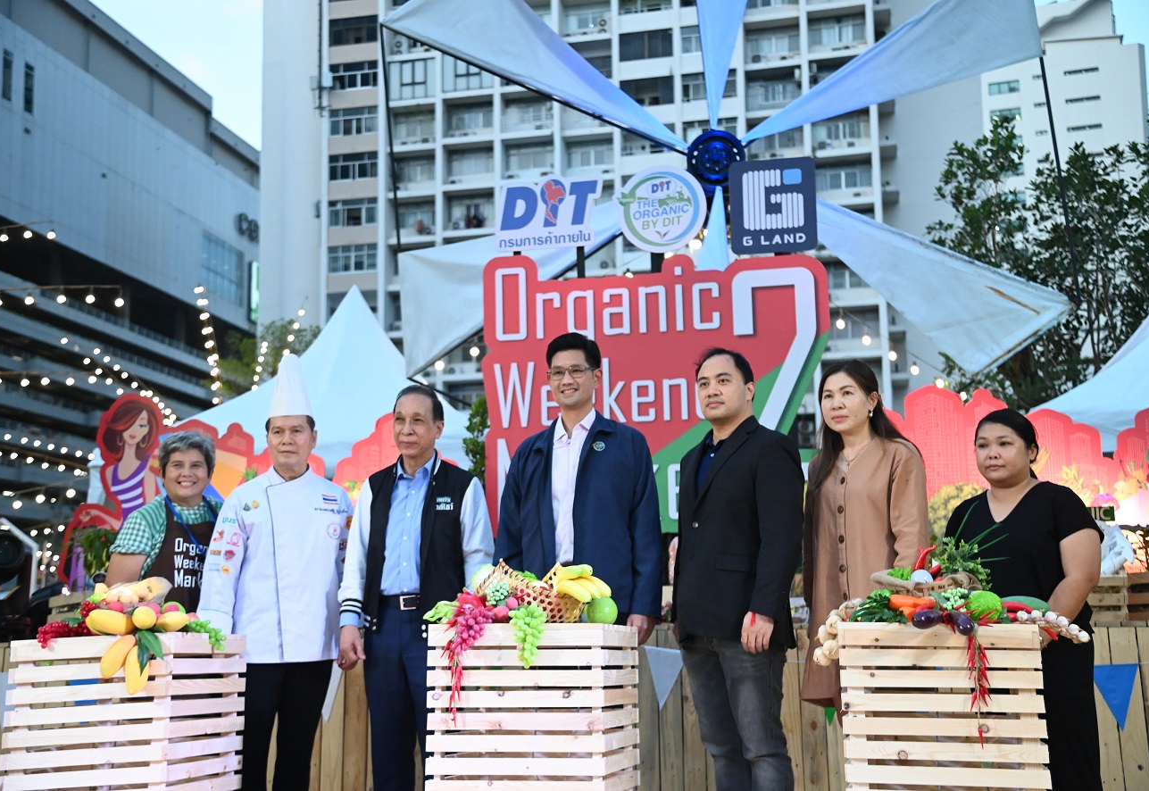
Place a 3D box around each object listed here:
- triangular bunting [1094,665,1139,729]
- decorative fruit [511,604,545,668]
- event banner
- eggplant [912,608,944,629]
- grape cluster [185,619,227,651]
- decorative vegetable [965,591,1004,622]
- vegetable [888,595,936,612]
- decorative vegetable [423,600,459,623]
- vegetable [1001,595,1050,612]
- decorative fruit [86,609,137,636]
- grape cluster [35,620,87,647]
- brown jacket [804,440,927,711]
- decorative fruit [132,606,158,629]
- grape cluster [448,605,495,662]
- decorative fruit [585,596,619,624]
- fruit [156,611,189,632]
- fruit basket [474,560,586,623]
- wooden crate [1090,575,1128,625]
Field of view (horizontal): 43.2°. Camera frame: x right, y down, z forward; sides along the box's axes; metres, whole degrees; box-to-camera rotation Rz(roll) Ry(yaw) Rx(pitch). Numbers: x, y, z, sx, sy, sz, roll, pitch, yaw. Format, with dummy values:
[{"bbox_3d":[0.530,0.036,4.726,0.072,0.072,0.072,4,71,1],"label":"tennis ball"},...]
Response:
[{"bbox_3d":[2.012,1.125,5.420,0.190,0.250,0.015,-3,-9,12],"label":"triangular bunting"},{"bbox_3d":[-0.129,0.659,3.977,0.095,0.172,0.080,-3,-11,10],"label":"decorative fruit"},{"bbox_3d":[0.429,-0.024,7.734,1.885,1.561,0.080,-3,-9,12],"label":"event banner"},{"bbox_3d":[0.887,0.561,3.640,0.083,0.048,0.055,-3,-9,12],"label":"eggplant"},{"bbox_3d":[-1.117,0.724,4.395,0.125,0.095,0.090,-3,-11,10],"label":"grape cluster"},{"bbox_3d":[1.118,0.576,3.959,0.110,0.092,0.105,-3,-11,10],"label":"decorative vegetable"},{"bbox_3d":[0.871,0.535,3.740,0.122,0.045,0.060,-3,-9,12],"label":"vegetable"},{"bbox_3d":[-0.374,0.611,4.109,0.115,0.070,0.090,-3,-11,10],"label":"decorative vegetable"},{"bbox_3d":[1.252,0.584,4.048,0.160,0.060,0.070,-1,-11,0],"label":"vegetable"},{"bbox_3d":[-1.369,0.668,4.284,0.140,0.075,0.080,-3,-11,10],"label":"decorative fruit"},{"bbox_3d":[-1.522,0.707,4.307,0.155,0.080,0.085,-3,-11,10],"label":"grape cluster"},{"bbox_3d":[0.954,0.586,4.771,0.430,0.900,0.280,-8,-13,32],"label":"brown jacket"},{"bbox_3d":[-1.204,0.622,4.070,0.070,0.066,0.070,-3,-9,12],"label":"decorative fruit"},{"bbox_3d":[-0.281,0.641,3.920,0.125,0.150,0.085,-3,-9,12],"label":"grape cluster"},{"bbox_3d":[0.078,0.601,4.060,0.088,0.082,0.088,-3,-9,12],"label":"decorative fruit"},{"bbox_3d":[-1.188,0.666,4.284,0.105,0.062,0.065,-3,-11,10],"label":"fruit"},{"bbox_3d":[-0.130,0.565,4.178,0.310,0.185,0.240,-3,-11,10],"label":"fruit basket"},{"bbox_3d":[1.986,0.793,5.650,0.290,0.195,0.250,-3,-9,12],"label":"wooden crate"}]

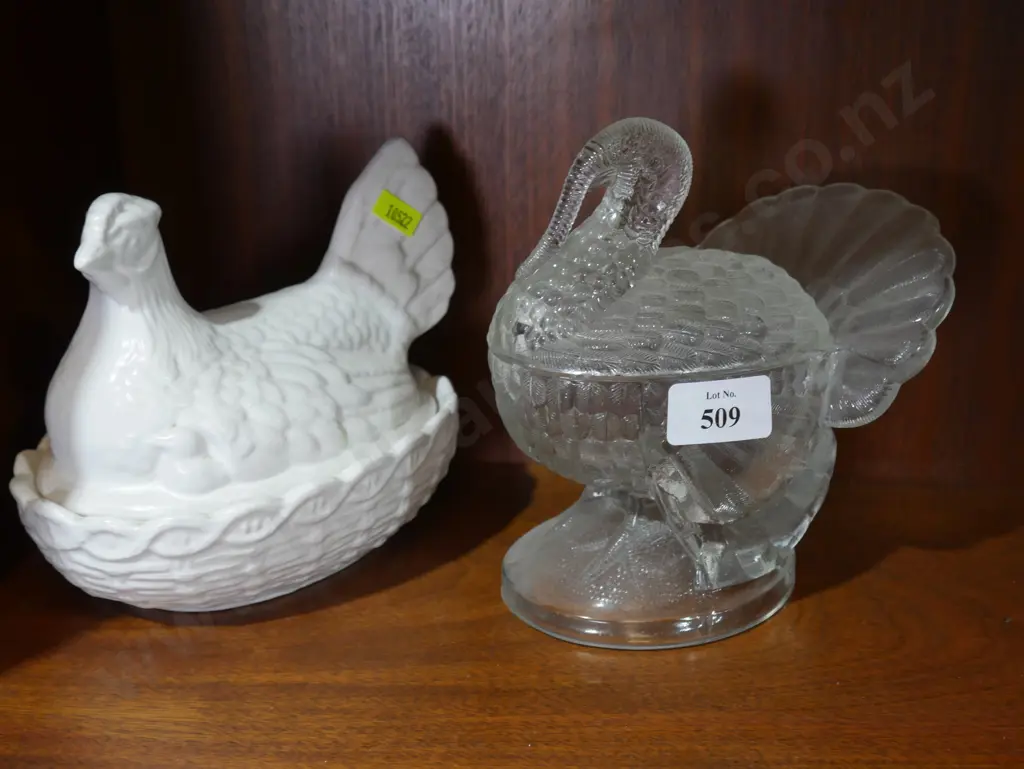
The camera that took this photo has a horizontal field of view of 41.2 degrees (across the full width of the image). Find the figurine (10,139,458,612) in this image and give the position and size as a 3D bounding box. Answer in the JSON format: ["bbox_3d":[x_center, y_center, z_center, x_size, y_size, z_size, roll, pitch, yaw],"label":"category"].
[{"bbox_3d":[-0.107,-0.008,0.544,0.146,0.165,0.205,13,22,38],"label":"figurine"}]

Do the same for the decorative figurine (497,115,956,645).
[{"bbox_3d":[0.066,-0.011,0.518,0.170,0.184,0.132,-13,21,-35],"label":"decorative figurine"}]

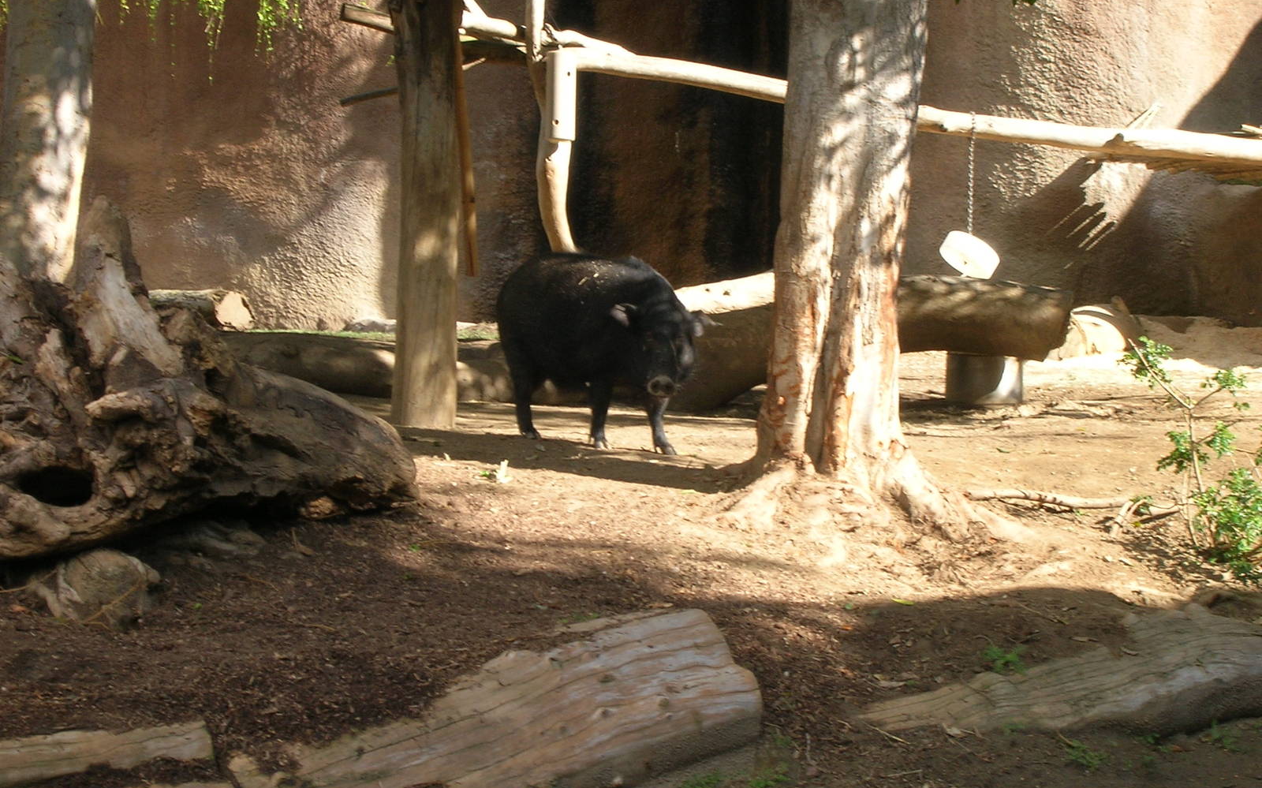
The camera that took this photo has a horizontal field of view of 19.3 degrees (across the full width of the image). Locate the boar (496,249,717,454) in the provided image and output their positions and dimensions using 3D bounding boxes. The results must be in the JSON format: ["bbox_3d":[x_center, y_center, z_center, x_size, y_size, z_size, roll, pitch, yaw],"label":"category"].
[{"bbox_3d":[-0.111,-0.161,14.650,0.400,0.750,1.100,-3,7,-34],"label":"boar"}]

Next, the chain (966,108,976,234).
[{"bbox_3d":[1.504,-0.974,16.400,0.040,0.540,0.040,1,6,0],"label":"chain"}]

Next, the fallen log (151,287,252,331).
[{"bbox_3d":[-2.311,-0.430,19.200,0.750,0.240,0.250,-2,6,-25],"label":"fallen log"}]

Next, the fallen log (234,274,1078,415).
[{"bbox_3d":[0.045,-0.227,16.300,3.750,0.570,0.460,1,6,0],"label":"fallen log"}]

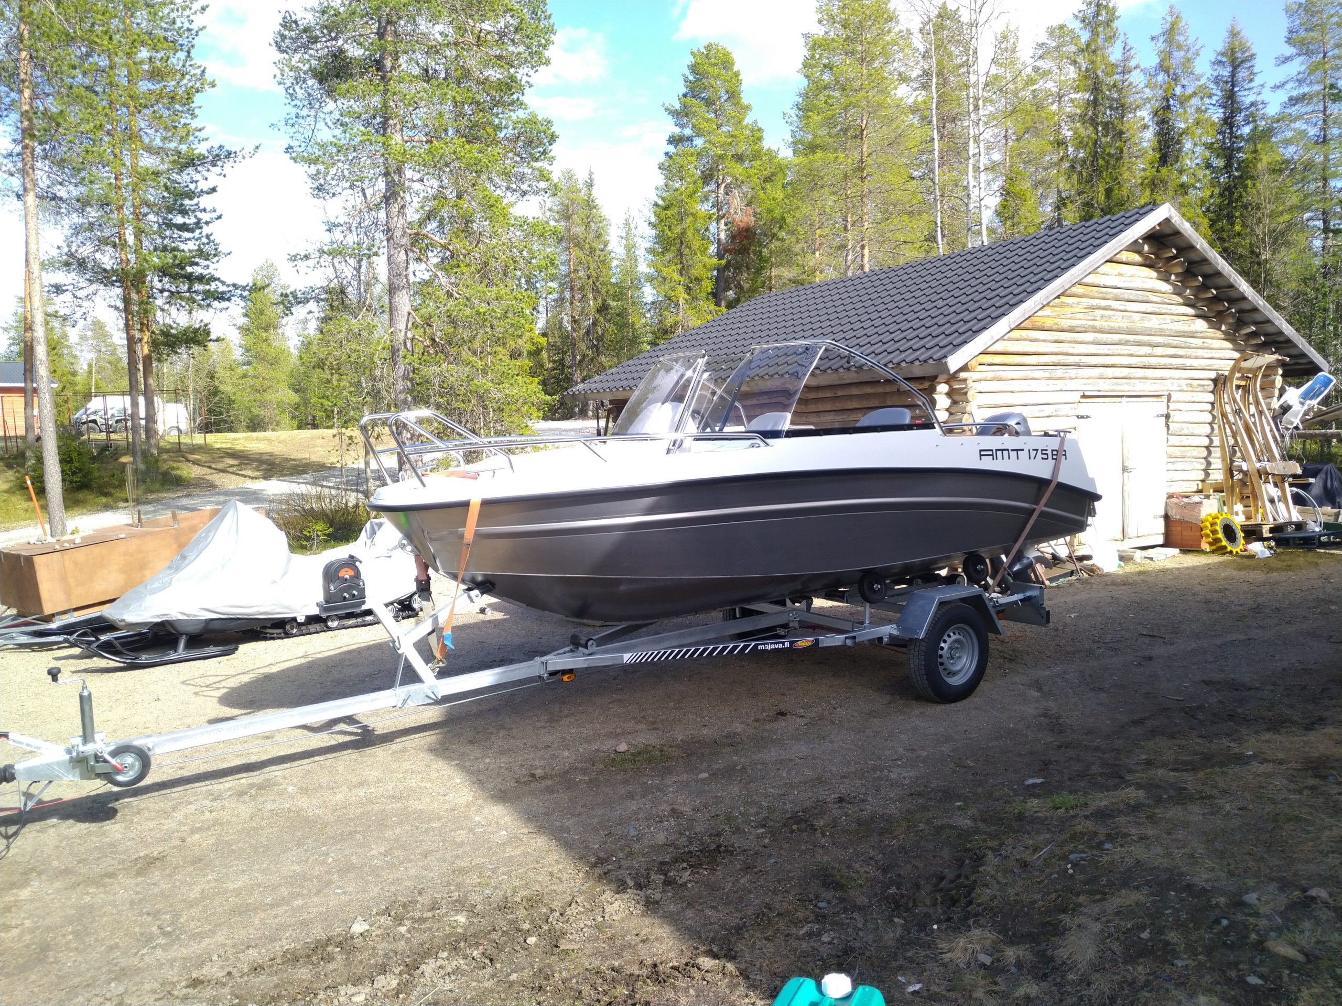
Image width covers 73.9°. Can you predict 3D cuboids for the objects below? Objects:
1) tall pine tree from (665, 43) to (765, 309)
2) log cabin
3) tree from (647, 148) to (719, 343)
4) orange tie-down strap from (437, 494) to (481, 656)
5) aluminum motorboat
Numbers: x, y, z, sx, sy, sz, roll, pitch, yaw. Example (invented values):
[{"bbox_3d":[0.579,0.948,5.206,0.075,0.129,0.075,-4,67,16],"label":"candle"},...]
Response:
[{"bbox_3d":[1.786,-8.509,32.092,3.600,15.440,3.600,-1,4,0],"label":"tall pine tree"},{"bbox_3d":[4.750,-2.030,16.200,9.600,4.650,9.000,-4,5,-34],"label":"log cabin"},{"bbox_3d":[0.465,-5.338,26.386,2.200,10.050,2.200,-1,4,0],"label":"tree"},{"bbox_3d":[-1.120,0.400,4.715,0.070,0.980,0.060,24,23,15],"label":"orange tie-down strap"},{"bbox_3d":[0.690,-0.170,6.200,5.500,1.800,2.050,-4,5,-33],"label":"aluminum motorboat"}]

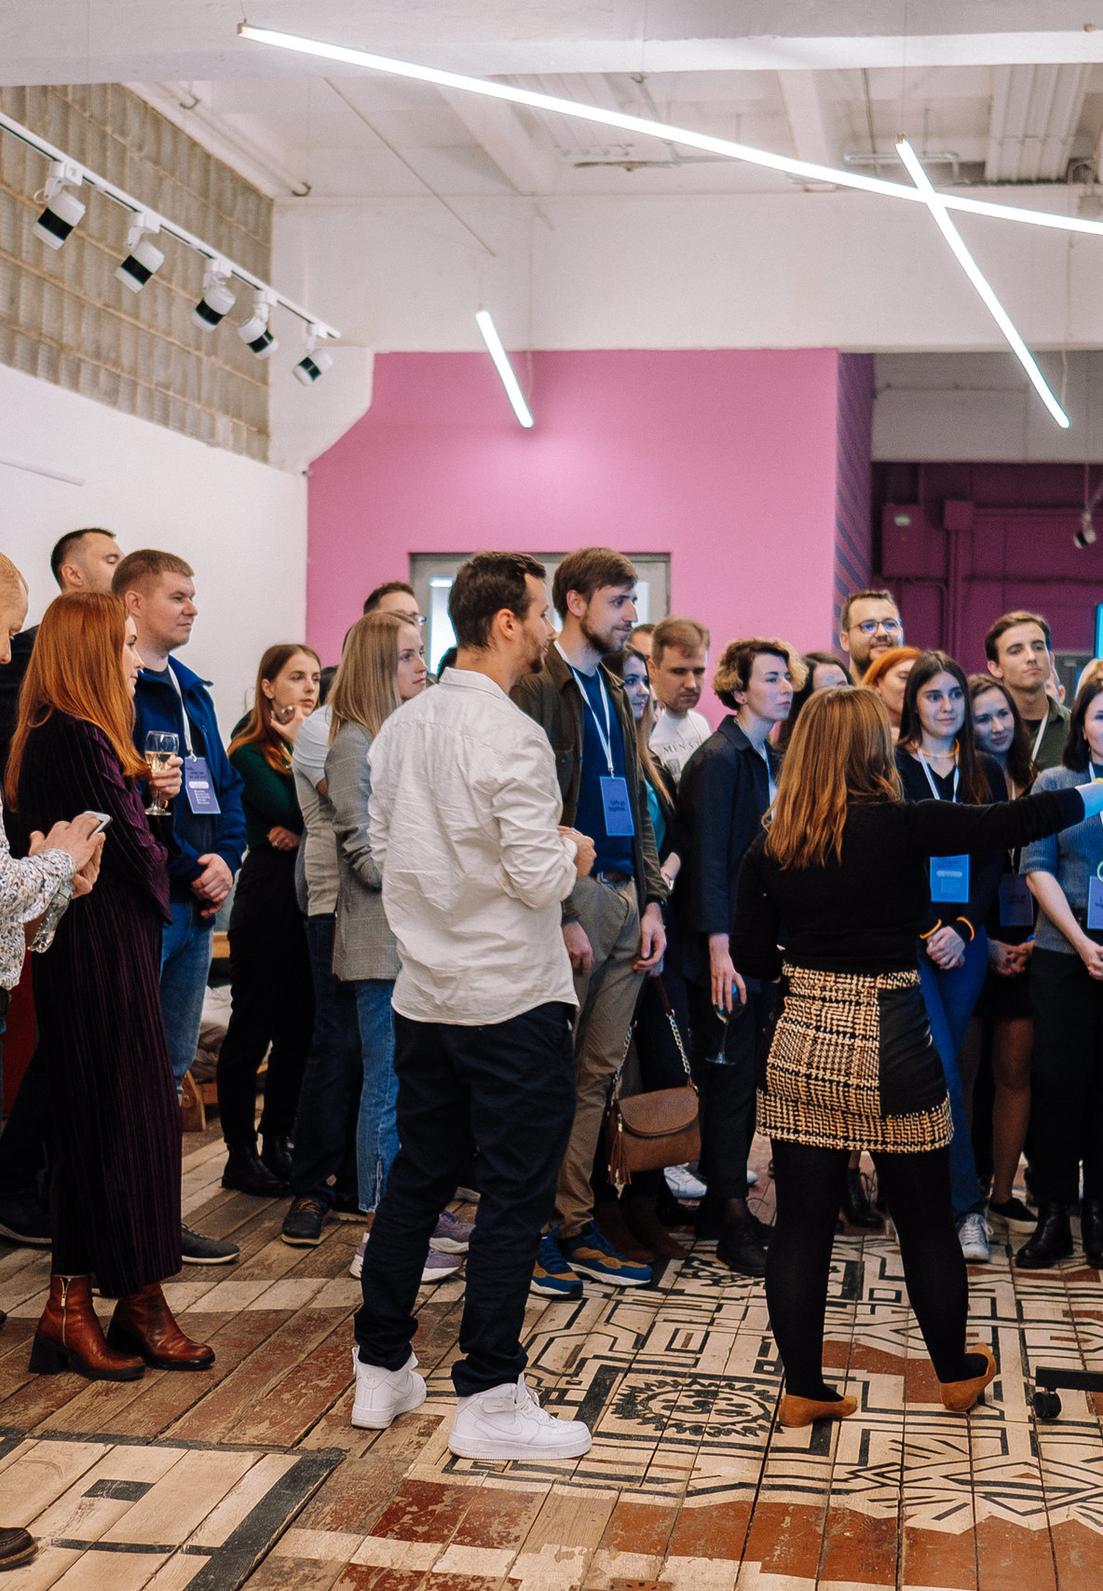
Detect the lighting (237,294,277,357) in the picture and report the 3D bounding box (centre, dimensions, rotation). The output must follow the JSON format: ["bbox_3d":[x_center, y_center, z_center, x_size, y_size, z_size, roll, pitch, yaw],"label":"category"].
[{"bbox_3d":[-1.065,-1.709,8.430,0.155,0.240,0.100,0,3,-41],"label":"lighting"}]

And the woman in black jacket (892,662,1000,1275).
[{"bbox_3d":[1.120,0.448,6.636,0.470,1.680,0.360,1,2,-6],"label":"woman in black jacket"}]

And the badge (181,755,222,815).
[{"bbox_3d":[-0.903,-0.025,6.000,0.010,0.150,0.107,-10,-4,30],"label":"badge"}]

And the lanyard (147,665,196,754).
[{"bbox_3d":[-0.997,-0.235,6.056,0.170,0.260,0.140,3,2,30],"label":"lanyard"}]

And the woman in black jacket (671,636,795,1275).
[{"bbox_3d":[0.555,0.432,6.432,0.380,1.700,0.470,3,3,41],"label":"woman in black jacket"}]

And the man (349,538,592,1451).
[{"bbox_3d":[-0.153,0.412,4.704,0.400,1.790,0.480,0,3,-38],"label":"man"}]

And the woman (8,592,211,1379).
[{"bbox_3d":[-0.976,0.421,5.210,0.470,1.740,0.460,1,2,-15],"label":"woman"}]

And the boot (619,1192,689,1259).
[{"bbox_3d":[0.298,1.190,6.523,0.100,0.166,0.260,0,3,-37],"label":"boot"}]

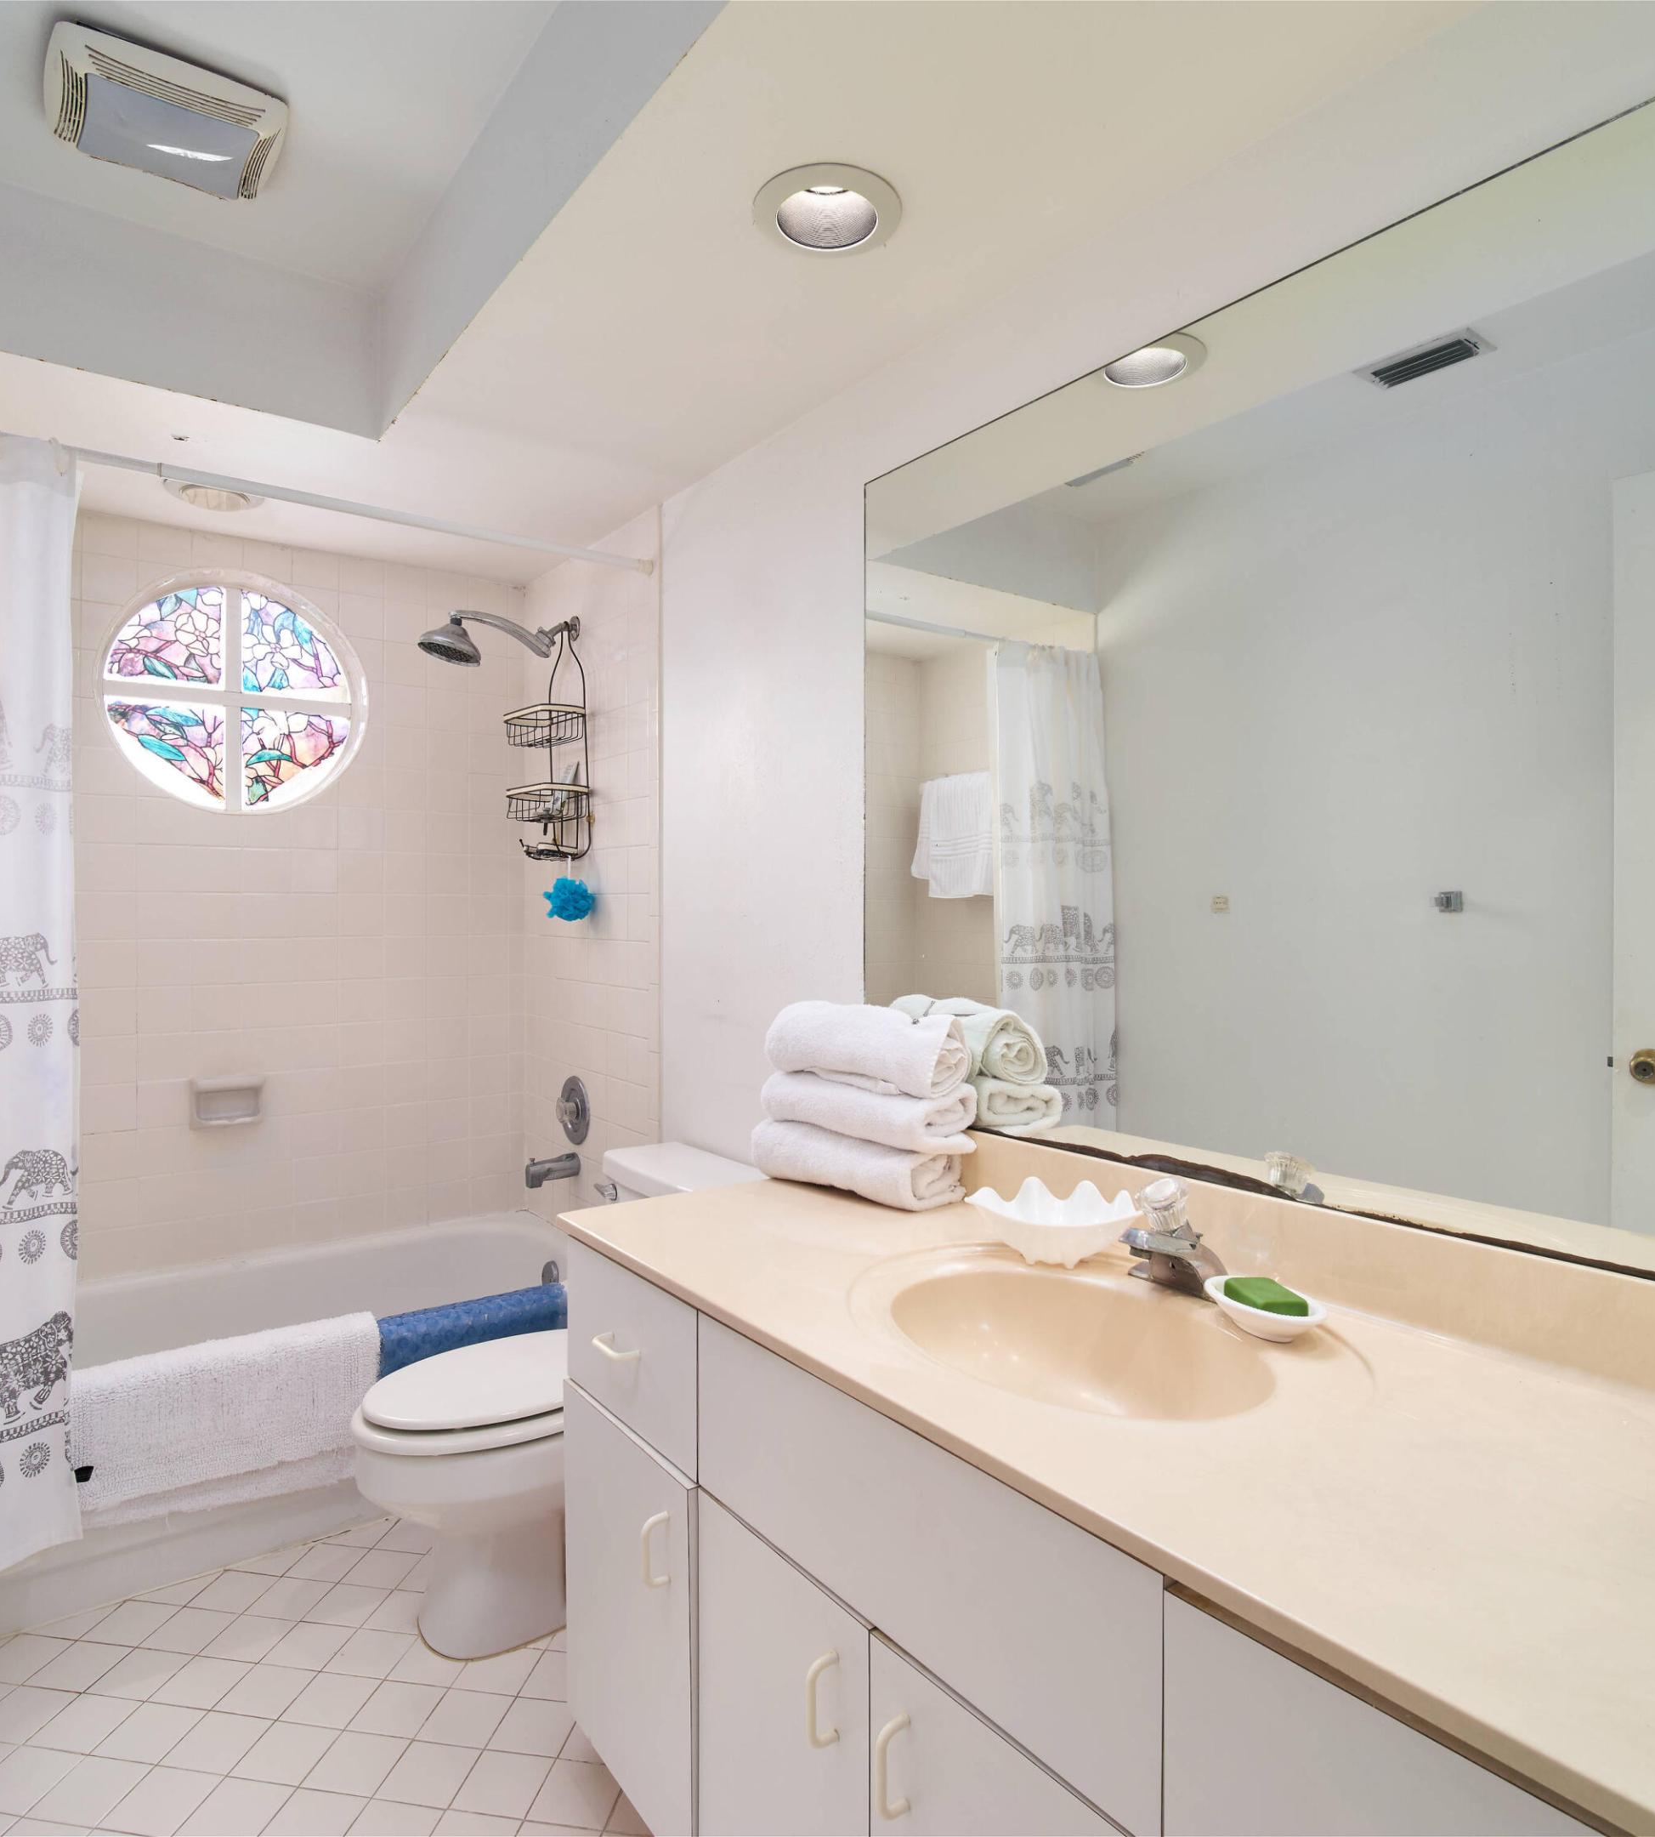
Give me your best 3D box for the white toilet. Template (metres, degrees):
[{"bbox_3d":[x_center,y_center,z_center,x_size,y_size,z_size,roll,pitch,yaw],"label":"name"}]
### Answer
[{"bbox_3d":[-0.528,0.921,1.979,0.768,0.724,0.483,0,1,-39],"label":"white toilet"}]

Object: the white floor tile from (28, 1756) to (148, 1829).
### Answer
[{"bbox_3d":[-1.027,1.225,1.384,0.106,0.010,0.097,0,0,9],"label":"white floor tile"}]

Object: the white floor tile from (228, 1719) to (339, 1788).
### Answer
[{"bbox_3d":[-0.836,1.295,1.532,0.112,0.008,0.104,0,0,10],"label":"white floor tile"}]

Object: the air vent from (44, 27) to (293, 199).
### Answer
[{"bbox_3d":[-1.056,-1.272,1.578,0.291,0.040,0.241,0,0,-36],"label":"air vent"}]

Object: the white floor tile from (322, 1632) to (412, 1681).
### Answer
[{"bbox_3d":[-0.800,1.294,1.738,0.112,0.008,0.104,0,0,10],"label":"white floor tile"}]

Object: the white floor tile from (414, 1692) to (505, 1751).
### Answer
[{"bbox_3d":[-0.583,1.295,1.599,0.112,0.008,0.104,0,0,10],"label":"white floor tile"}]

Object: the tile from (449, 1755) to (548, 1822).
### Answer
[{"bbox_3d":[-0.483,1.295,1.477,0.112,0.008,0.104,0,0,10],"label":"tile"}]

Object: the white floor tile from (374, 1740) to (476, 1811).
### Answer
[{"bbox_3d":[-0.601,1.295,1.496,0.112,0.008,0.104,0,0,10],"label":"white floor tile"}]

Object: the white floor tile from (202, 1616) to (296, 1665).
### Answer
[{"bbox_3d":[-1.028,1.288,1.764,0.116,0.010,0.101,0,1,14],"label":"white floor tile"}]

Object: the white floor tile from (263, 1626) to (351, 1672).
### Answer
[{"bbox_3d":[-0.870,1.225,1.661,0.106,0.010,0.097,0,0,9],"label":"white floor tile"}]

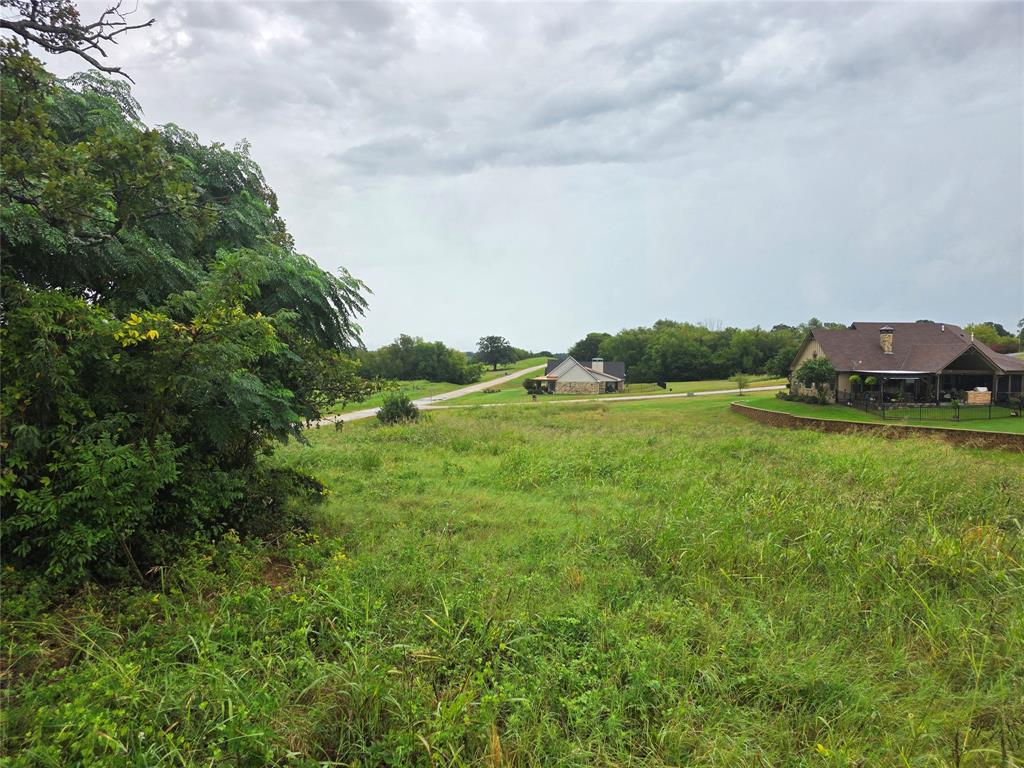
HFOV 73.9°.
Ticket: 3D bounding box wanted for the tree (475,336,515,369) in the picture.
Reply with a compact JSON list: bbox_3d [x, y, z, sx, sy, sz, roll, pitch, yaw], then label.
[{"bbox_3d":[-4.800,-9.600,210.000,12.400,11.100,12.000,0,1,0],"label":"tree"}]

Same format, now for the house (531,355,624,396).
[{"bbox_3d":[14.900,-2.000,149.000,20.500,7.800,20.000,0,1,9],"label":"house"}]

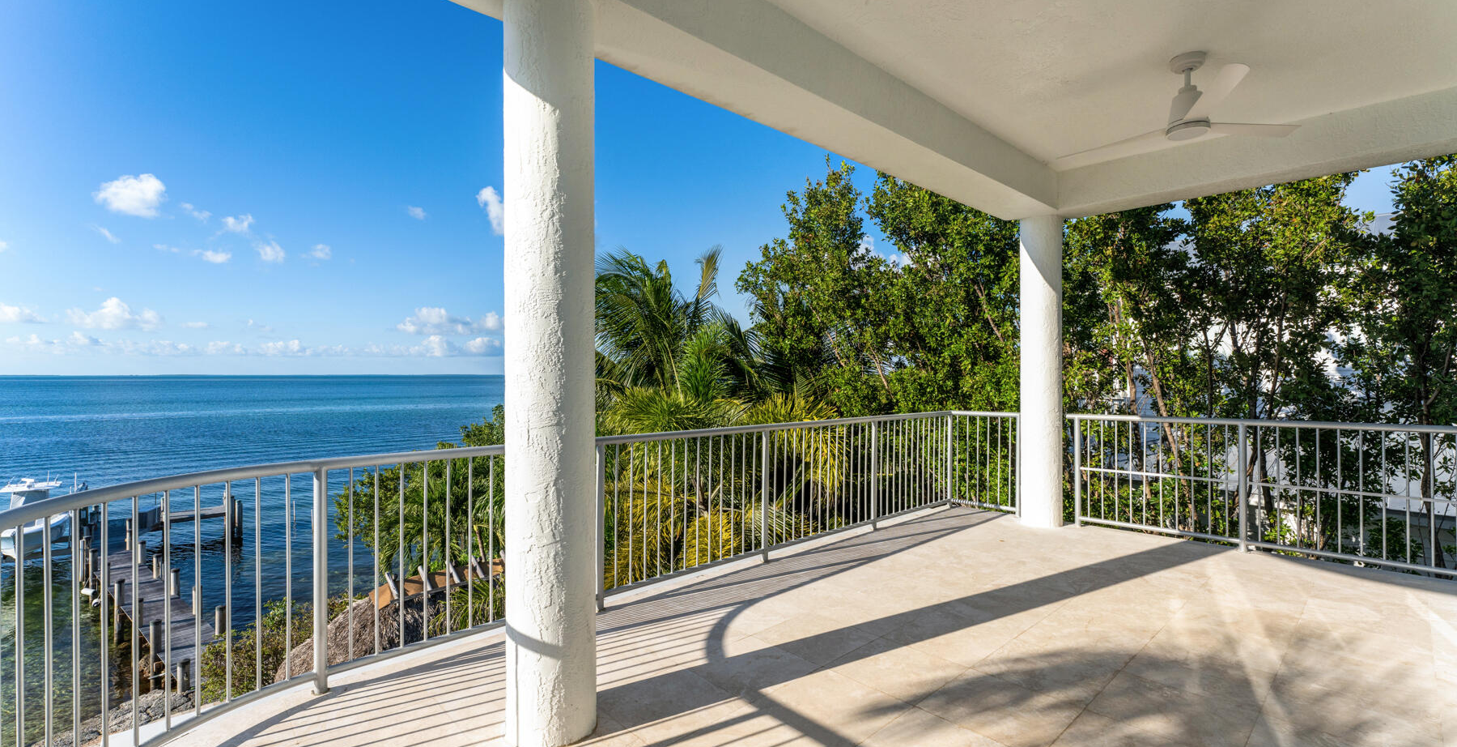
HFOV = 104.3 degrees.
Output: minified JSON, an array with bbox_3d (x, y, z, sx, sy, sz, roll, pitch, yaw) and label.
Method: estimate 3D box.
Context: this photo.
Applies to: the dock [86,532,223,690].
[{"bbox_3d":[-18.565,7.184,18.228,15.052,1.775,1.562,0,0,36],"label":"dock"}]

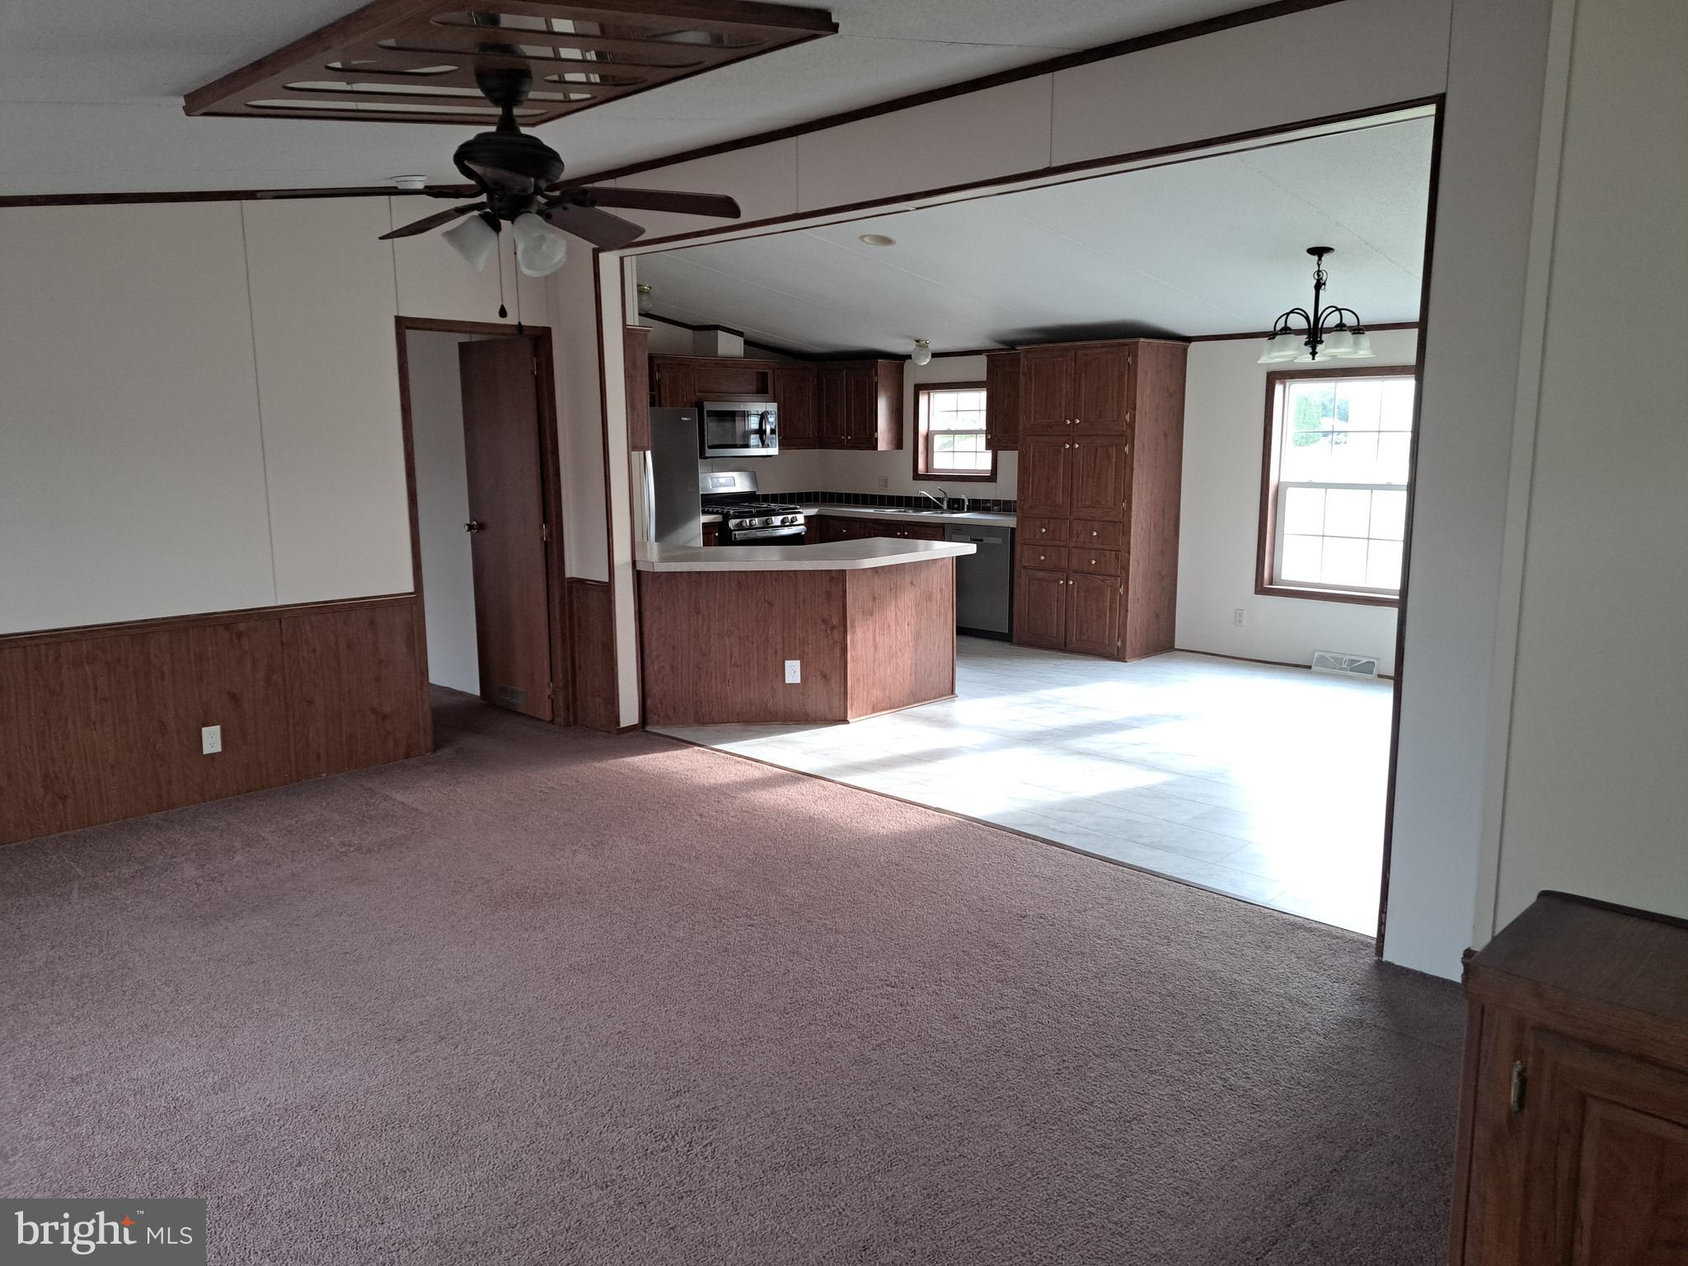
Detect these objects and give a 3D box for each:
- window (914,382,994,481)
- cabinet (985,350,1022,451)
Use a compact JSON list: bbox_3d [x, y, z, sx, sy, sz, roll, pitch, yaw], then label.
[{"bbox_3d":[0.927,-1.619,9.464,0.859,0.789,0.121,9,14,43],"label":"window"},{"bbox_3d":[1.367,-1.714,8.720,0.505,0.702,0.319,9,14,43],"label":"cabinet"}]

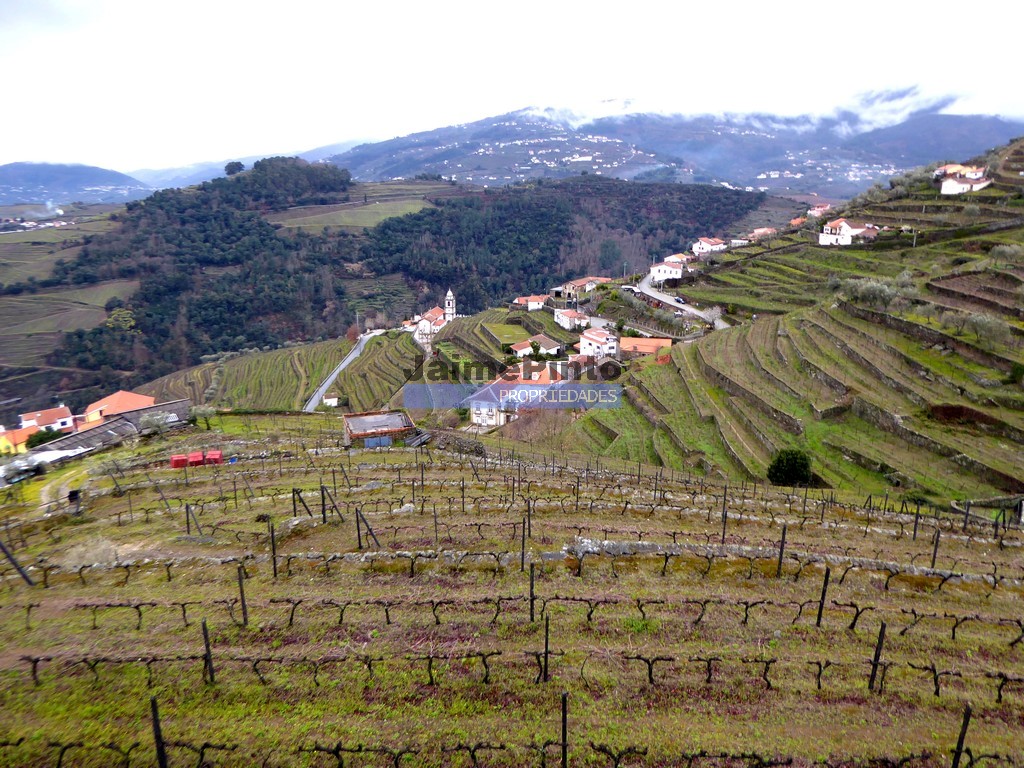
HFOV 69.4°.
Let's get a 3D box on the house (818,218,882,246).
[{"bbox_3d":[120.853,-54.445,265.000,17.000,8.000,13.000,-9,18,-31],"label":"house"}]

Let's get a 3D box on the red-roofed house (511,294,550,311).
[{"bbox_3d":[7.329,-32.219,292.000,15.000,5.000,8.000,1,16,2],"label":"red-roofed house"}]

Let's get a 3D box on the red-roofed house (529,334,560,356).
[{"bbox_3d":[11.698,-13.710,260.122,7.000,4.800,9.700,9,18,30],"label":"red-roofed house"}]

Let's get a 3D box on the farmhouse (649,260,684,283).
[{"bbox_3d":[56.850,-41.464,272.000,11.000,6.600,9.500,8,17,25],"label":"farmhouse"}]

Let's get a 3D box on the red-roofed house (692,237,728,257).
[{"bbox_3d":[89.968,-62.389,335.000,9.000,7.000,16.000,14,21,40],"label":"red-roofed house"}]

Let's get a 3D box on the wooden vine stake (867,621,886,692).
[{"bbox_3d":[7.128,5.309,14.406,0.080,1.550,0.080,1,16,0],"label":"wooden vine stake"}]

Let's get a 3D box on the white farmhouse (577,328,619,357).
[{"bbox_3d":[30.018,-14.278,250.599,6.800,8.000,12.000,-7,17,-26],"label":"white farmhouse"}]

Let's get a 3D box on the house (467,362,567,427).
[{"bbox_3d":[0.949,2.955,194.815,16.000,9.000,26.000,5,16,15],"label":"house"}]

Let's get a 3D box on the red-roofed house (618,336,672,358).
[{"bbox_3d":[40.669,-11.200,225.000,15.500,4.600,9.000,5,16,16],"label":"red-roofed house"}]

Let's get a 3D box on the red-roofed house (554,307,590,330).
[{"bbox_3d":[21.355,-23.052,263.000,8.000,5.200,15.000,-4,16,-13],"label":"red-roofed house"}]

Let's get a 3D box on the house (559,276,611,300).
[{"bbox_3d":[28.405,-37.376,288.000,9.000,7.000,22.000,11,19,34],"label":"house"}]

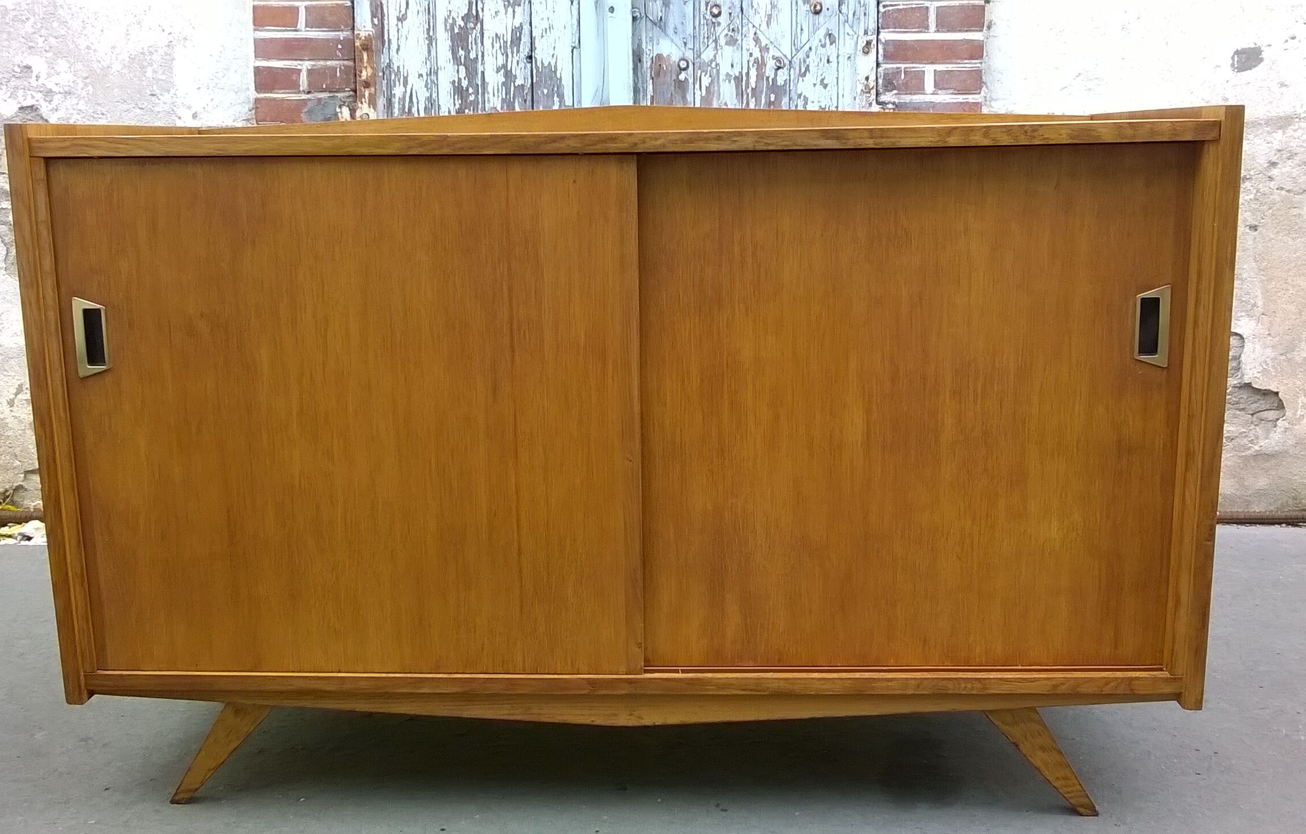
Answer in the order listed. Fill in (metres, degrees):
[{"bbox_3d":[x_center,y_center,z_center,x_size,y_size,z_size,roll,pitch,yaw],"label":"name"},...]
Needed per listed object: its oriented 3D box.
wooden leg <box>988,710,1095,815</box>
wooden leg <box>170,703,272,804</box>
[{"bbox_3d":[0.476,0.409,1.577,0.052,0.191,0.033,-37,8,9],"label":"wooden leg"},{"bbox_3d":[-0.539,0.410,1.621,0.052,0.187,0.033,36,11,-5],"label":"wooden leg"}]

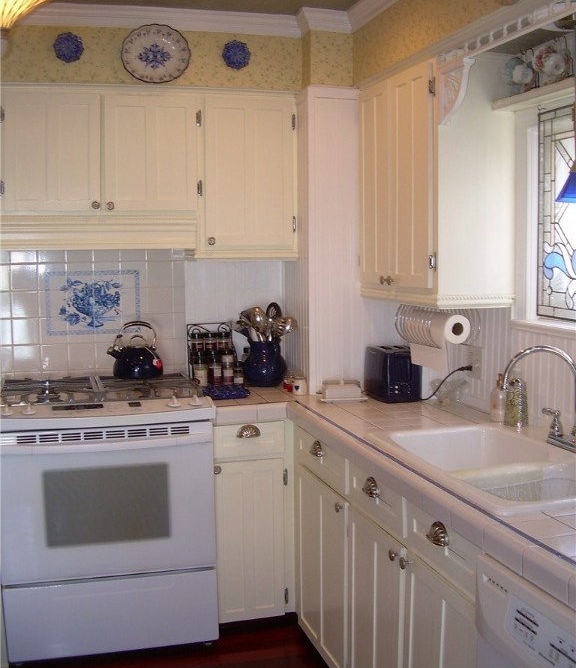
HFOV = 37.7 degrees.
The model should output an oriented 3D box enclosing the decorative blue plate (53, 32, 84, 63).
[{"bbox_3d":[-0.771,-1.009,2.969,0.112,0.110,0.022,-2,6,-16],"label":"decorative blue plate"}]

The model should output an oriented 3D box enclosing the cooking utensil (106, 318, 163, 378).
[{"bbox_3d":[-0.625,0.066,3.449,0.227,0.235,0.200,-1,5,-9],"label":"cooking utensil"}]

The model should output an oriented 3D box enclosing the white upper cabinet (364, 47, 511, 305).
[{"bbox_3d":[0.521,-0.534,3.113,0.282,0.828,0.730,-2,6,-15],"label":"white upper cabinet"}]

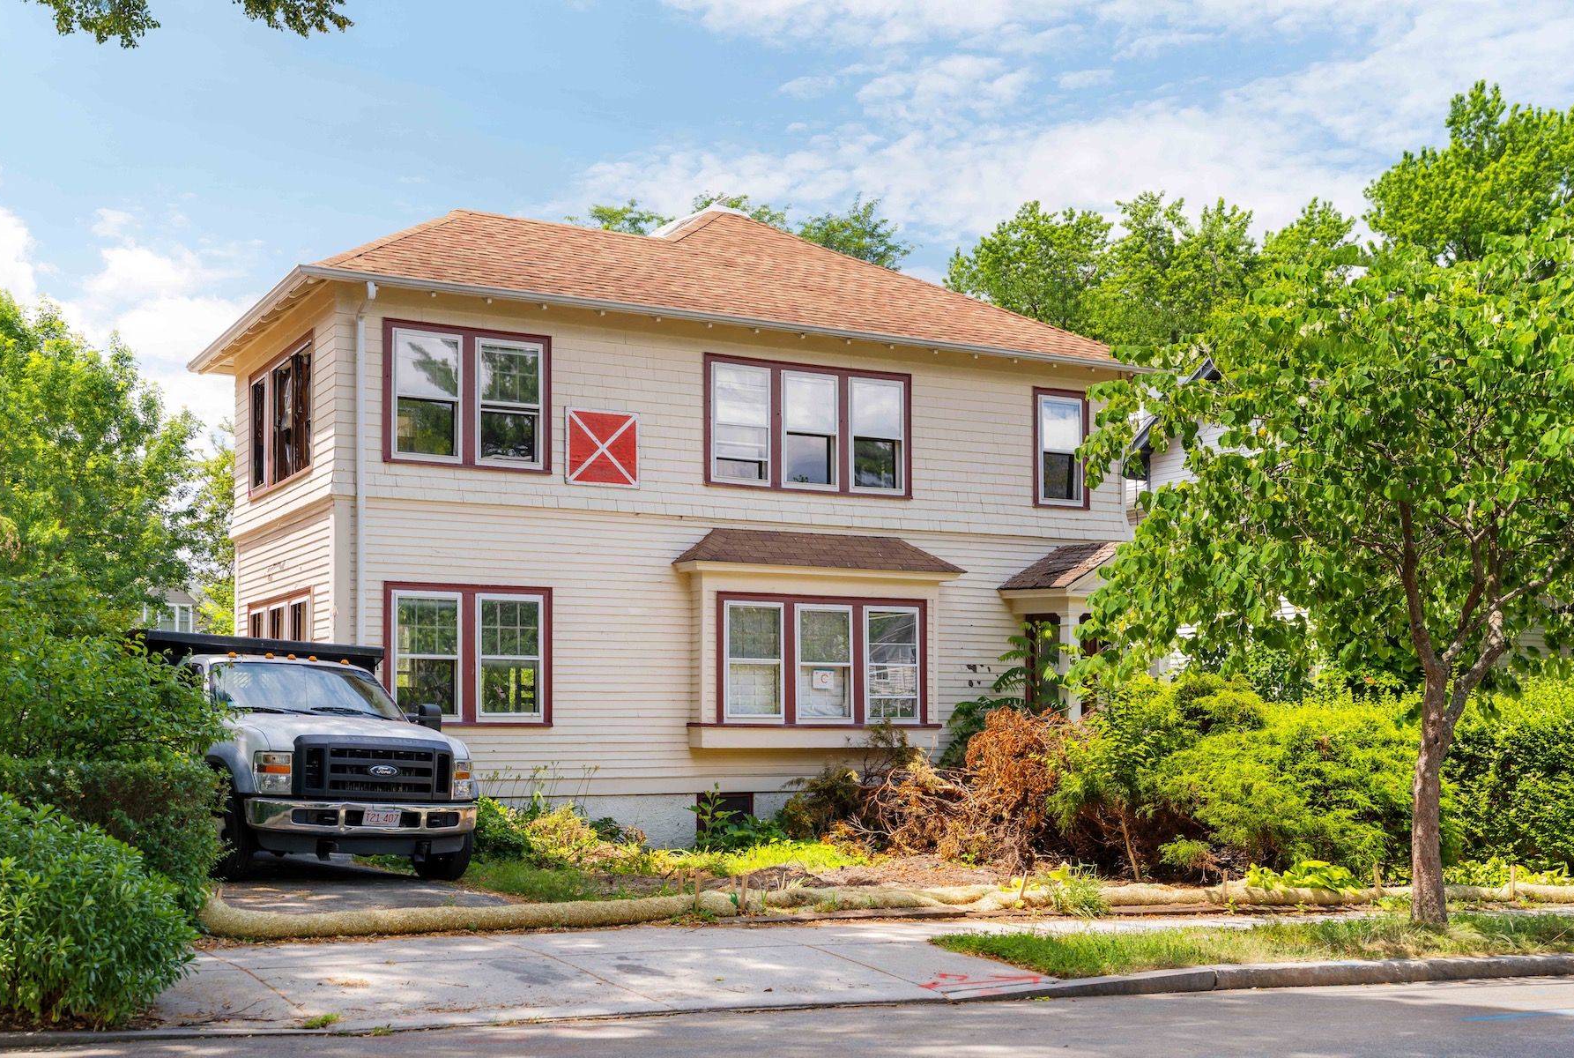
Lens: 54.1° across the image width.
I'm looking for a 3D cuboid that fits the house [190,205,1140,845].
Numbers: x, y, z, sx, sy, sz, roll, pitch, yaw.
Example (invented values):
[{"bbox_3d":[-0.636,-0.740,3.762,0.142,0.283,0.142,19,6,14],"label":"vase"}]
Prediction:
[{"bbox_3d":[-2.432,-0.293,24.300,12.300,9.700,10.300,2,-5,-28],"label":"house"}]

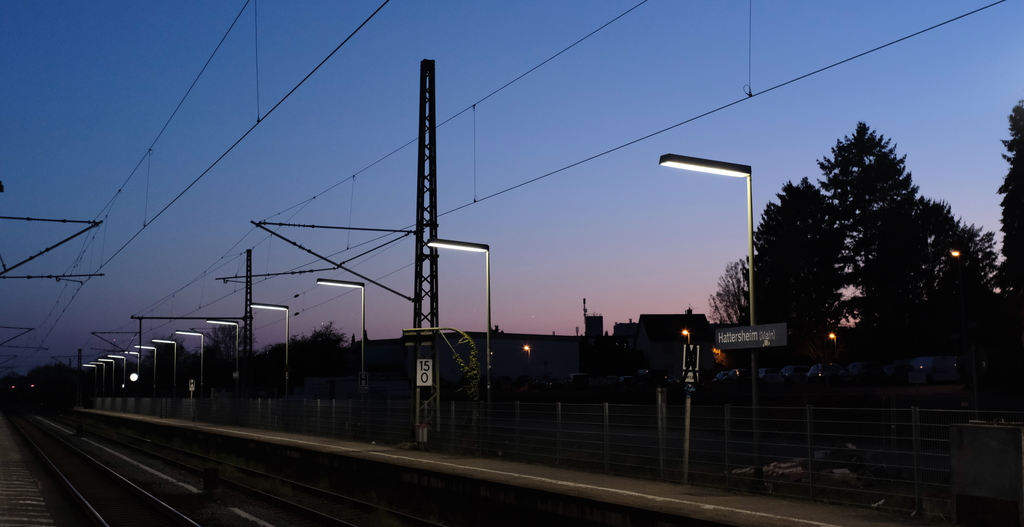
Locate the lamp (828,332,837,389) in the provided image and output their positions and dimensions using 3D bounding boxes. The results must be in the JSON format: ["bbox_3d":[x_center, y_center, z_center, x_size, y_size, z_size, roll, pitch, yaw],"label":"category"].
[{"bbox_3d":[29.071,8.583,107.750,0.700,4.628,0.300,1,-6,-11],"label":"lamp"}]

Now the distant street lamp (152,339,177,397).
[{"bbox_3d":[-26.264,8.695,90.105,1.720,5.760,0.280,2,-7,-23],"label":"distant street lamp"}]

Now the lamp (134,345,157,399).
[{"bbox_3d":[-31.169,9.950,101.454,1.720,5.763,0.280,2,-7,-23],"label":"lamp"}]

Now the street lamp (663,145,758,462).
[{"bbox_3d":[3.419,1.021,20.557,1.720,5.710,0.280,2,-7,-23],"label":"street lamp"}]

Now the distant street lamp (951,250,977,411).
[{"bbox_3d":[24.625,3.026,65.605,0.750,7.310,0.300,1,-6,-11],"label":"distant street lamp"}]

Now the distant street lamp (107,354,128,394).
[{"bbox_3d":[-41.436,12.664,125.172,1.720,5.750,0.280,2,-7,-23],"label":"distant street lamp"}]

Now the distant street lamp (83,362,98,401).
[{"bbox_3d":[-56.927,16.541,161.031,1.720,5.750,0.280,2,-7,-23],"label":"distant street lamp"}]

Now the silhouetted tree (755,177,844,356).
[{"bbox_3d":[28.293,0.984,115.966,8.600,19.120,8.200,-2,-6,14],"label":"silhouetted tree"}]

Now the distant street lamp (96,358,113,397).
[{"bbox_3d":[-46.531,13.825,136.997,1.720,5.750,0.280,2,-7,-23],"label":"distant street lamp"}]

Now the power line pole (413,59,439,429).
[{"bbox_3d":[-2.671,-0.473,37.918,0.750,12.170,0.600,2,-7,-23],"label":"power line pole"}]

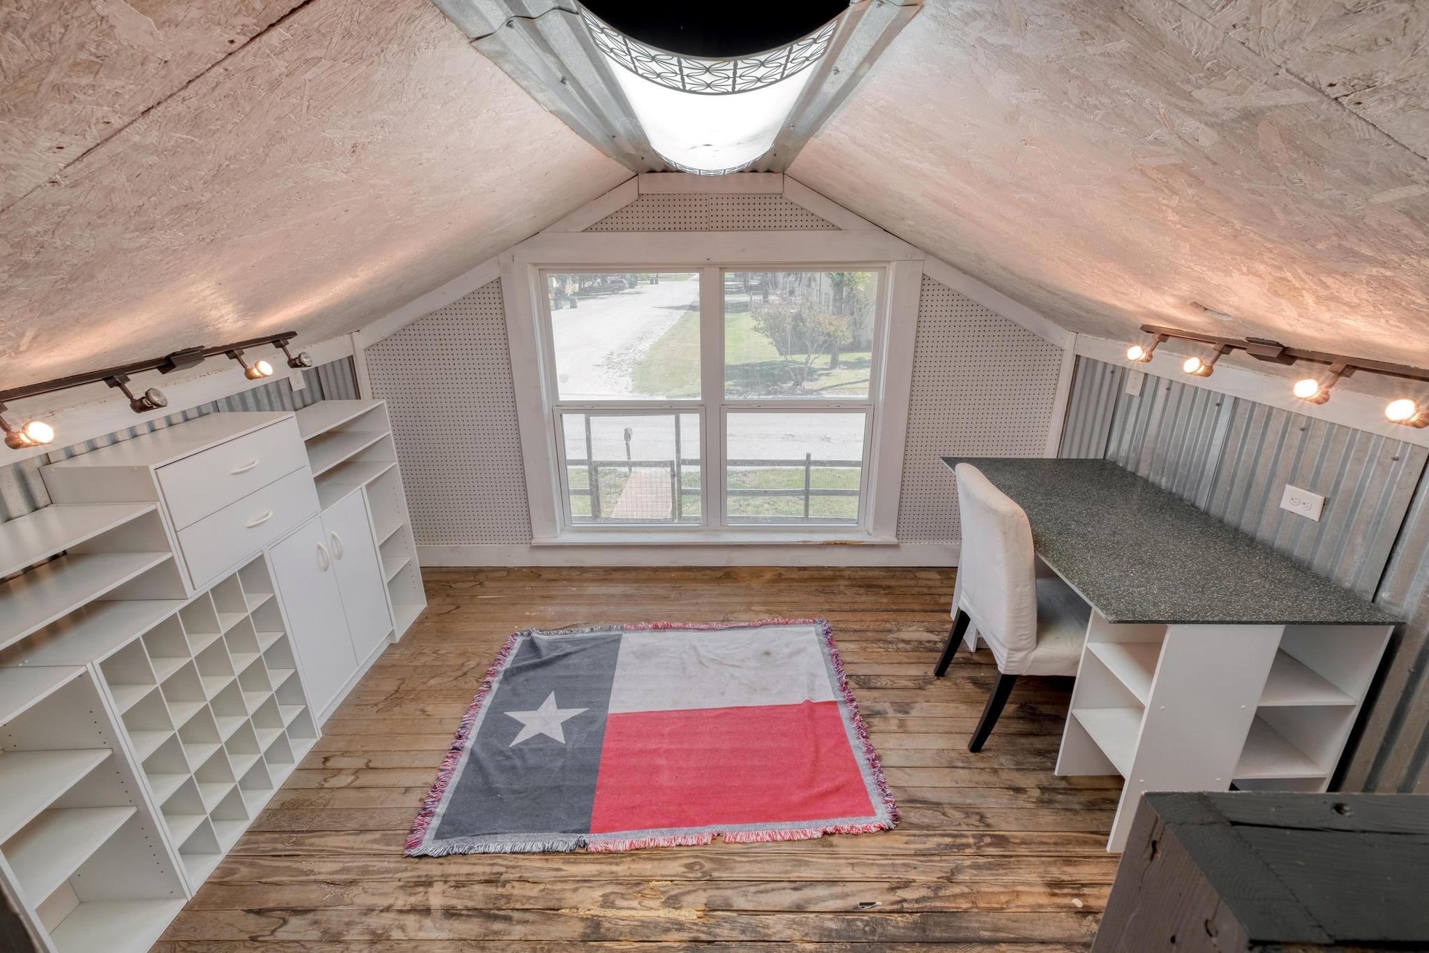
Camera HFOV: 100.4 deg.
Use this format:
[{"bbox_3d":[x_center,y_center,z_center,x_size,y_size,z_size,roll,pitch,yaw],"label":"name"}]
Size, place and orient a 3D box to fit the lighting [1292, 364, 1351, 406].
[{"bbox_3d":[1.479,-0.224,1.442,0.092,0.104,0.060,11,20,-10],"label":"lighting"}]

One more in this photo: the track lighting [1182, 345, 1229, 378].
[{"bbox_3d":[1.482,-0.346,1.778,0.092,0.104,0.060,11,20,-10],"label":"track lighting"}]

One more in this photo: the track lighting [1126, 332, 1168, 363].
[{"bbox_3d":[1.484,-0.441,2.033,0.092,0.104,0.060,11,20,-10],"label":"track lighting"}]

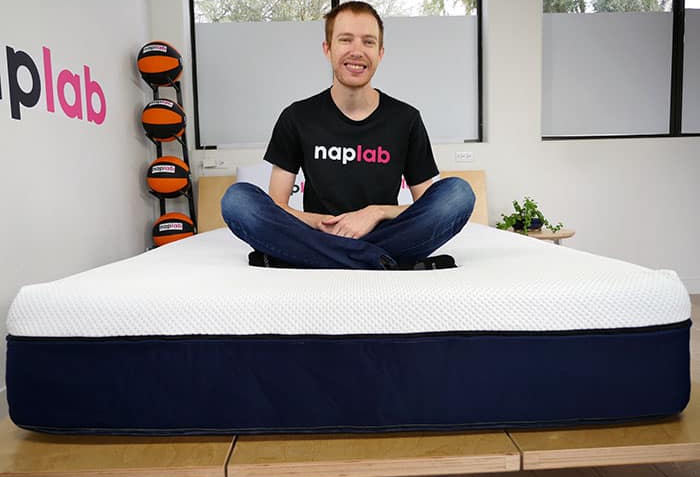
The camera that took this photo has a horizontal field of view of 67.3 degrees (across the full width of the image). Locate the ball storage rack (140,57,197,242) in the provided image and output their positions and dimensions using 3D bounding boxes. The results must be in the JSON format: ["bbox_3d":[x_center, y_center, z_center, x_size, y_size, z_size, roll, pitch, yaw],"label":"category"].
[{"bbox_3d":[-1.007,-0.237,3.058,0.280,1.427,0.360,-2,6,-1],"label":"ball storage rack"}]

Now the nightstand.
[{"bbox_3d":[1.062,0.199,3.000,0.450,0.457,0.450,-2,6,-1],"label":"nightstand"}]

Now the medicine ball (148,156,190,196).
[{"bbox_3d":[-1.030,-0.349,2.986,0.230,0.230,0.230,-2,6,-1],"label":"medicine ball"}]

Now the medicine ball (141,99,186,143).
[{"bbox_3d":[-1.044,-0.666,2.954,0.235,0.235,0.235,-2,6,-1],"label":"medicine ball"}]

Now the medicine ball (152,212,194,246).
[{"bbox_3d":[-1.014,-0.033,3.018,0.228,0.228,0.228,-2,6,-1],"label":"medicine ball"}]

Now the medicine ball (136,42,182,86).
[{"bbox_3d":[-1.056,-0.970,2.923,0.237,0.237,0.237,-2,6,-1],"label":"medicine ball"}]

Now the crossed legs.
[{"bbox_3d":[-0.004,-0.044,1.634,0.760,0.280,0.480,-2,6,-1],"label":"crossed legs"}]

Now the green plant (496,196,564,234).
[{"bbox_3d":[1.026,-0.128,2.997,0.370,0.220,0.300,-2,6,-1],"label":"green plant"}]

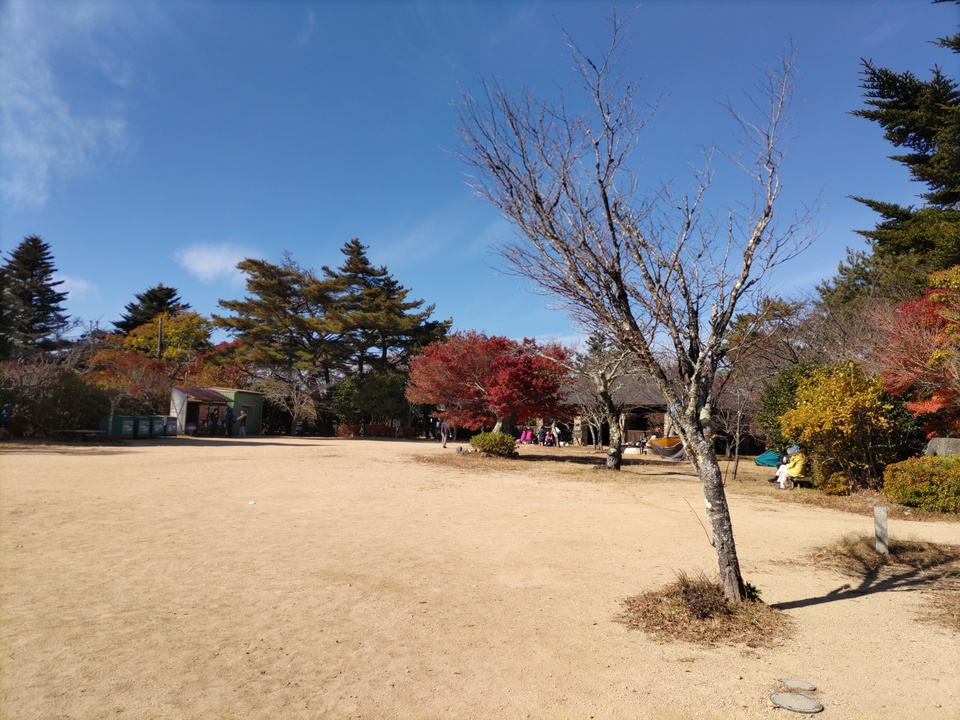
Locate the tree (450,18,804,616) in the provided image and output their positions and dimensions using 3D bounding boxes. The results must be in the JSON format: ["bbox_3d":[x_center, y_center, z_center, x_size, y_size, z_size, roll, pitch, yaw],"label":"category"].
[{"bbox_3d":[1.509,-0.598,7.000,3.400,5.726,3.200,1,-5,0],"label":"tree"}]

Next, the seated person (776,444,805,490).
[{"bbox_3d":[8.512,2.936,19.800,0.850,1.198,0.520,2,-5,-3],"label":"seated person"}]

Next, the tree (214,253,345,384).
[{"bbox_3d":[-15.293,-1.370,55.000,9.700,13.887,9.000,1,-5,0],"label":"tree"}]

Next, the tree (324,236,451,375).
[{"bbox_3d":[-7.470,-1.986,57.000,9.800,15.518,9.200,1,-5,0],"label":"tree"}]

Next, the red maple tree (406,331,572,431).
[{"bbox_3d":[0.470,1.587,35.700,7.900,6.139,7.200,1,-5,0],"label":"red maple tree"}]

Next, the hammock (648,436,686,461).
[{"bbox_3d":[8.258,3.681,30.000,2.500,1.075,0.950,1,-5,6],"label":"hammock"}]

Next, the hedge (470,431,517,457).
[{"bbox_3d":[0.623,3.878,33.300,2.150,1.239,1.800,1,-5,0],"label":"hedge"}]

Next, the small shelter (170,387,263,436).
[{"bbox_3d":[-18.294,3.501,49.500,2.900,3.100,6.200,-2,-6,33],"label":"small shelter"}]

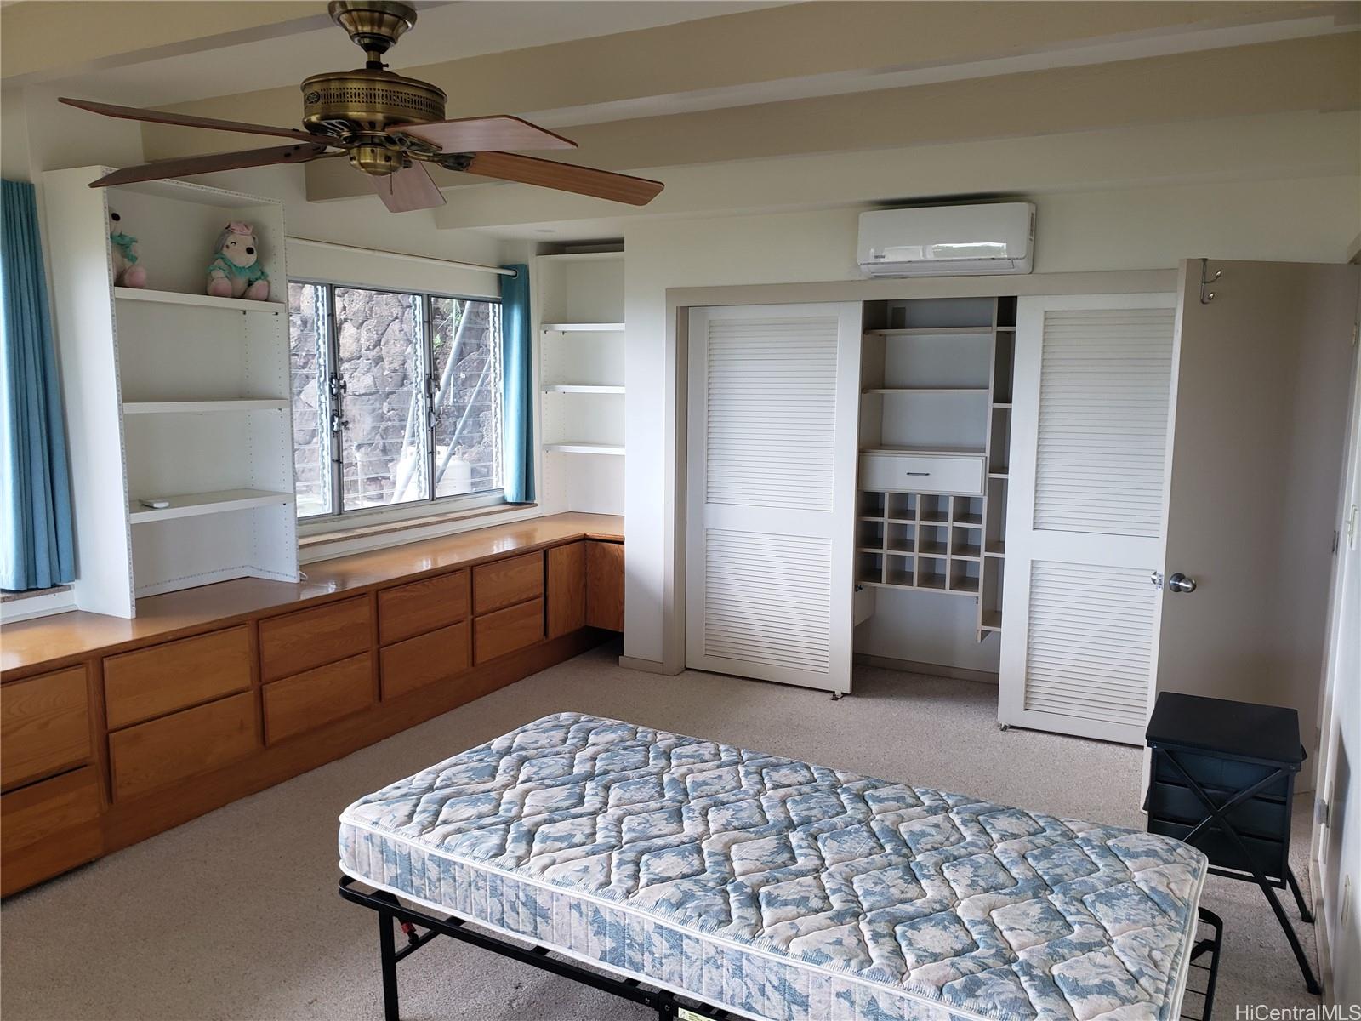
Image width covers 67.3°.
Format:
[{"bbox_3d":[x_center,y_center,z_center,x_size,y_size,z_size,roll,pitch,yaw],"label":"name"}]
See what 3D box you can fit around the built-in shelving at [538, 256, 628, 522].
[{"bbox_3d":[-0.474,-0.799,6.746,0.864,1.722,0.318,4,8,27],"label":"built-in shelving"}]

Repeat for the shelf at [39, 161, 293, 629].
[{"bbox_3d":[-2.061,-0.470,4.244,0.333,1.679,0.824,4,8,27],"label":"shelf"}]

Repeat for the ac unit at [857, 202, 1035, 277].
[{"bbox_3d":[1.221,-1.242,4.727,0.776,0.285,0.212,4,8,27],"label":"ac unit"}]

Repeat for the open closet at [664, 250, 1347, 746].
[{"bbox_3d":[1.384,-0.047,5.277,2.858,2.081,0.727,4,8,27],"label":"open closet"}]

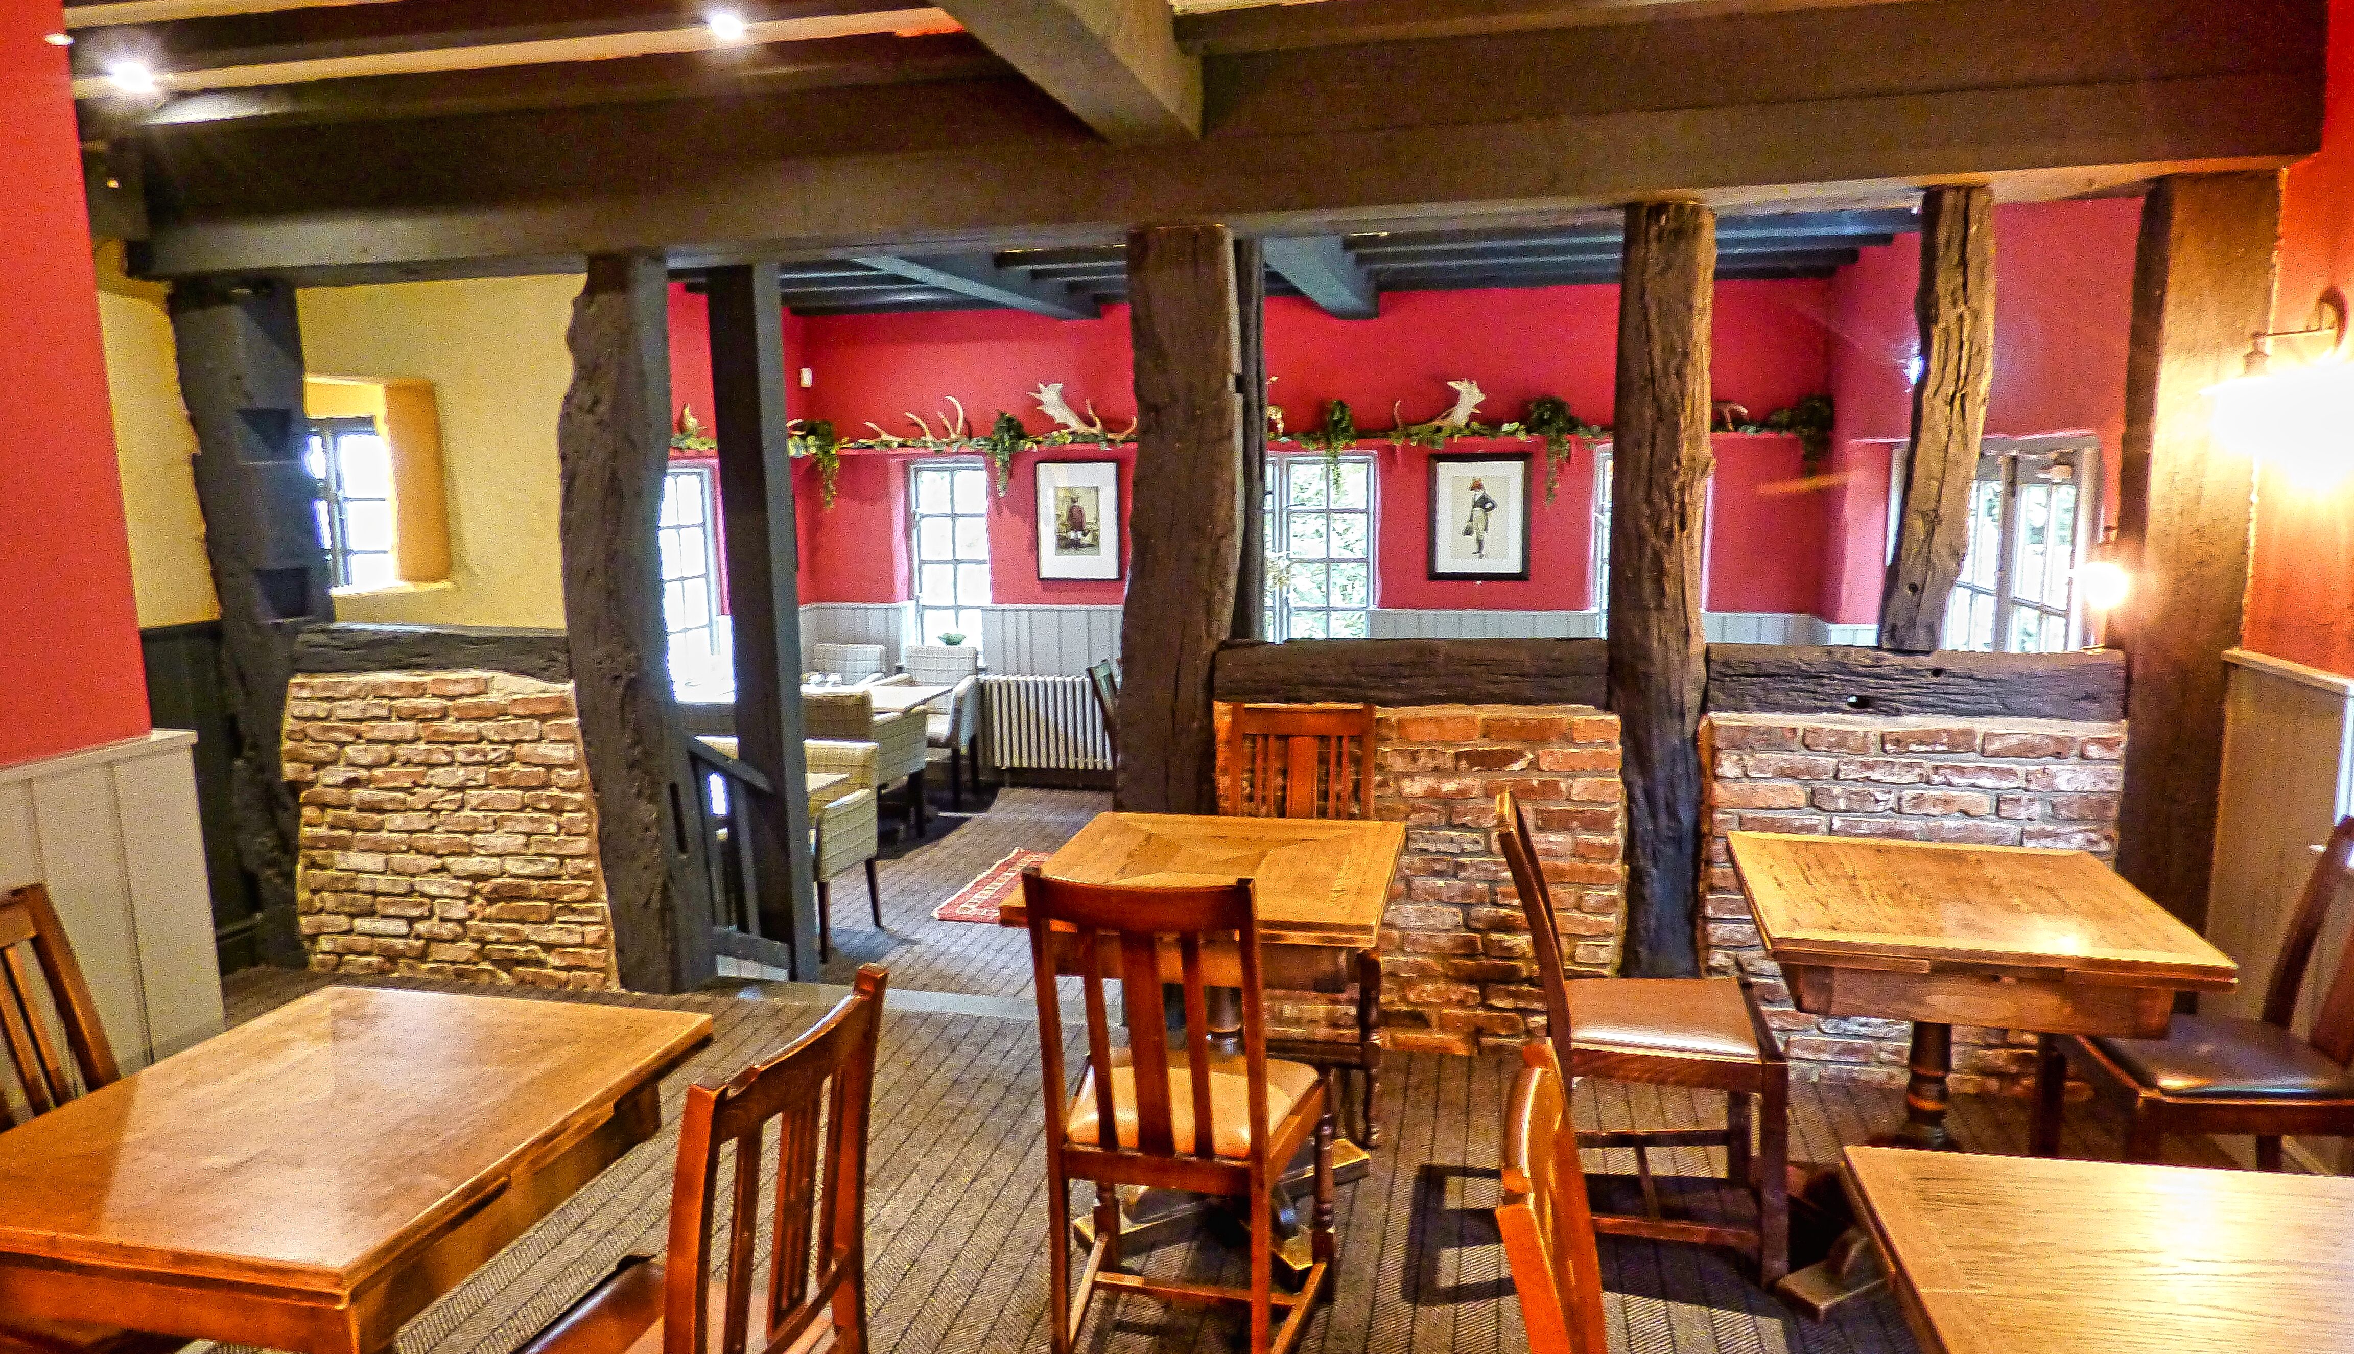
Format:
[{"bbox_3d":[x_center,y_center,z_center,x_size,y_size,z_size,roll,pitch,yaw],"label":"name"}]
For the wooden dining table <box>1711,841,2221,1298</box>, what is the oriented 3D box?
[{"bbox_3d":[1.544,0.795,2.795,0.734,0.745,0.709,2,10,15],"label":"wooden dining table"}]

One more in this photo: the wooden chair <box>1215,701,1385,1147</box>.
[{"bbox_3d":[0.296,0.581,3.380,0.440,0.976,0.512,1,9,13],"label":"wooden chair"}]

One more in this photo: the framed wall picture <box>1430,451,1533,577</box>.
[{"bbox_3d":[1.716,-0.908,7.728,0.563,0.717,0.032,1,9,13],"label":"framed wall picture"}]

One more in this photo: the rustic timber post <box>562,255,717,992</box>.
[{"bbox_3d":[-1.625,-0.111,4.083,0.307,2.189,0.192,1,9,12],"label":"rustic timber post"}]

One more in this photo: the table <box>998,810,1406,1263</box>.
[{"bbox_3d":[0.094,0.768,2.917,0.723,0.760,0.698,1,9,13],"label":"table"}]

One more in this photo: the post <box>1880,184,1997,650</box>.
[{"bbox_3d":[1.835,-0.618,3.312,0.177,1.084,0.158,1,9,12],"label":"post"}]

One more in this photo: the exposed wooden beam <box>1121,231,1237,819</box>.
[{"bbox_3d":[0.009,-0.089,3.763,0.304,2.189,0.208,1,9,12],"label":"exposed wooden beam"}]

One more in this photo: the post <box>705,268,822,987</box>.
[{"bbox_3d":[-1.280,-0.152,4.241,0.152,2.208,0.136,1,9,12],"label":"post"}]

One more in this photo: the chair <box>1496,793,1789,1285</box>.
[{"bbox_3d":[0.940,0.709,2.816,0.552,0.880,0.424,1,9,13],"label":"chair"}]

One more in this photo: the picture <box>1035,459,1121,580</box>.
[{"bbox_3d":[-0.603,-0.937,8.186,0.527,0.709,0.030,1,9,12],"label":"picture"}]

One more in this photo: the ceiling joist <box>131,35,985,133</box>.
[{"bbox_3d":[-1.637,-1.608,3.659,2.906,0.084,0.113,1,9,12],"label":"ceiling joist"}]

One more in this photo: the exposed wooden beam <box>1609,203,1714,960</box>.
[{"bbox_3d":[1.240,-0.070,3.508,0.240,2.189,0.208,1,9,12],"label":"exposed wooden beam"}]

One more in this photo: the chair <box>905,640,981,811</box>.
[{"bbox_3d":[-1.445,0.321,8.114,0.502,0.906,0.552,1,9,12],"label":"chair"}]

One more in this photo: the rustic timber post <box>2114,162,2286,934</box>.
[{"bbox_3d":[2.390,-0.041,3.279,0.227,2.216,0.177,1,9,12],"label":"rustic timber post"}]

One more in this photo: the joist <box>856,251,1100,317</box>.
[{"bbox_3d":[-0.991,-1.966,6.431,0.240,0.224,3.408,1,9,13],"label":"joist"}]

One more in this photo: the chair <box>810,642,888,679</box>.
[{"bbox_3d":[-2.043,0.309,8.239,0.502,0.906,0.552,1,9,12],"label":"chair"}]

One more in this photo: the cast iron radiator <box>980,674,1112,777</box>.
[{"bbox_3d":[-0.732,0.284,8.344,0.867,0.621,0.148,1,9,12],"label":"cast iron radiator"}]

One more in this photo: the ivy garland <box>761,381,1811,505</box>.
[{"bbox_3d":[0.502,-1.290,7.790,6.008,0.690,0.246,1,9,12],"label":"ivy garland"}]

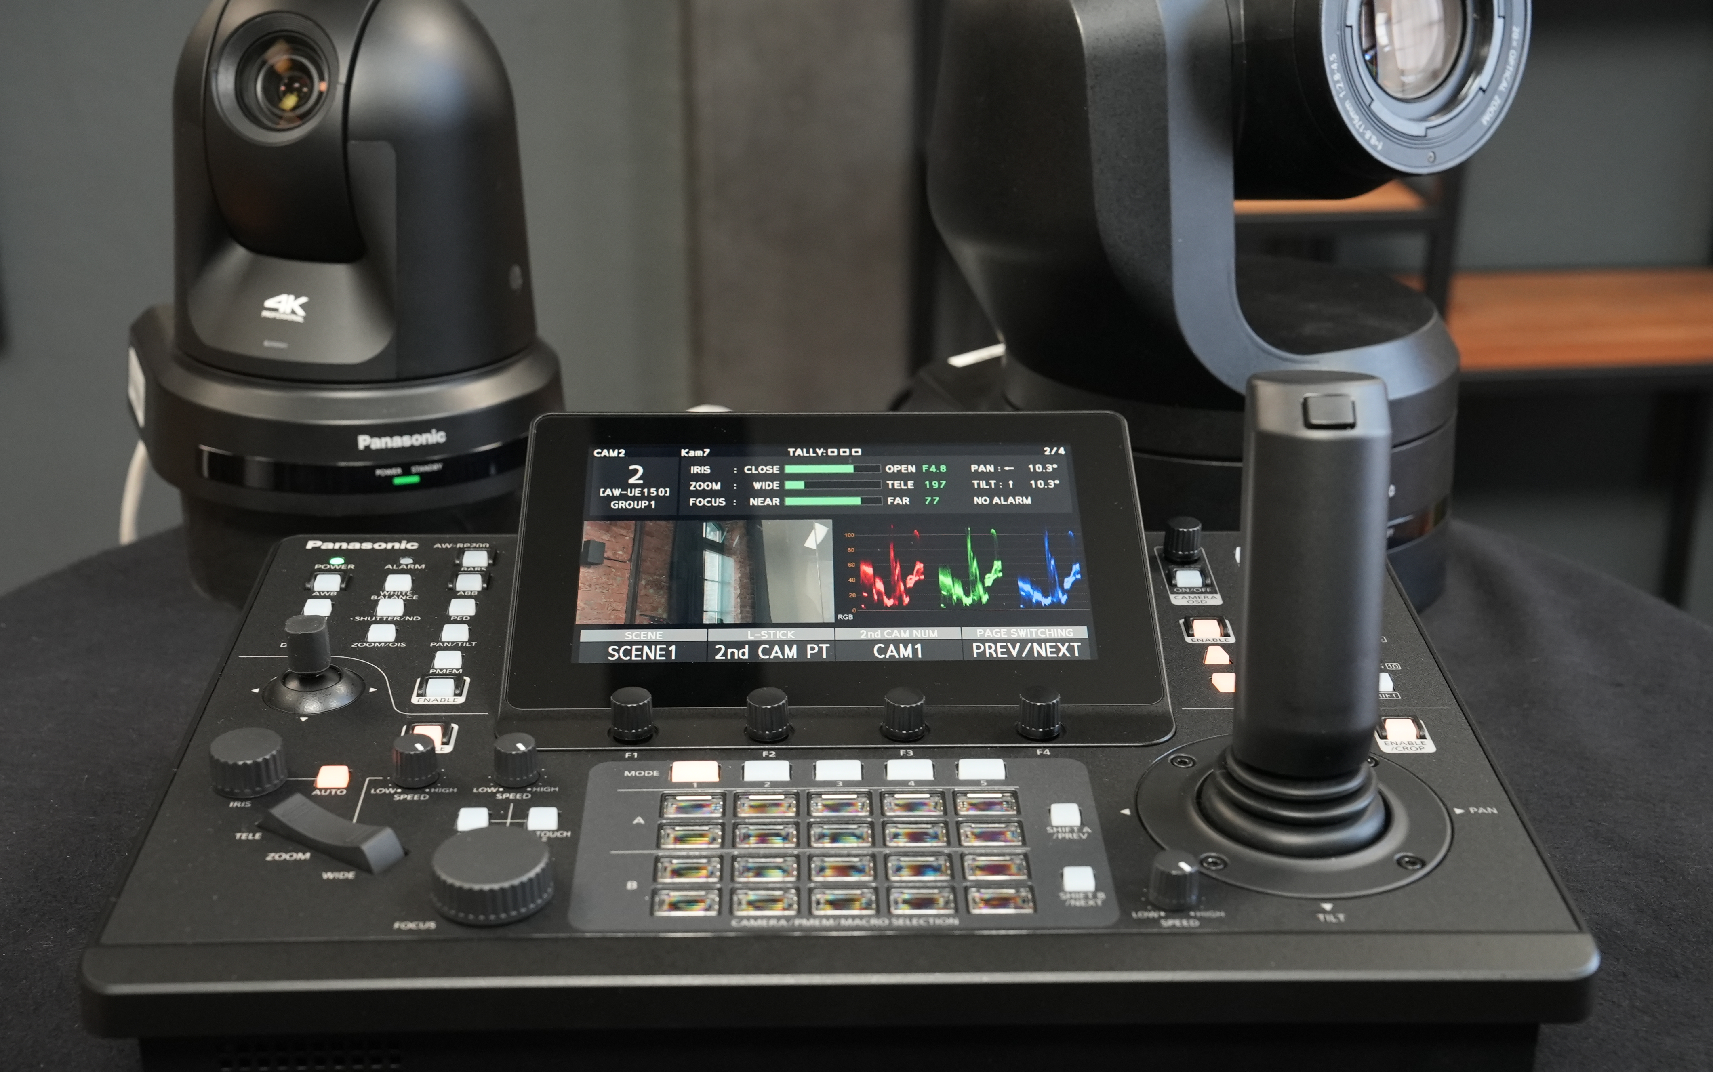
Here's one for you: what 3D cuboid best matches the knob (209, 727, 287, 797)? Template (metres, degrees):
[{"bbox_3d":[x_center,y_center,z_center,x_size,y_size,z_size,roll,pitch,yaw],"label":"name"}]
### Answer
[{"bbox_3d":[-0.164,0.061,0.630,0.019,0.010,0.019,0,25,-2],"label":"knob"}]

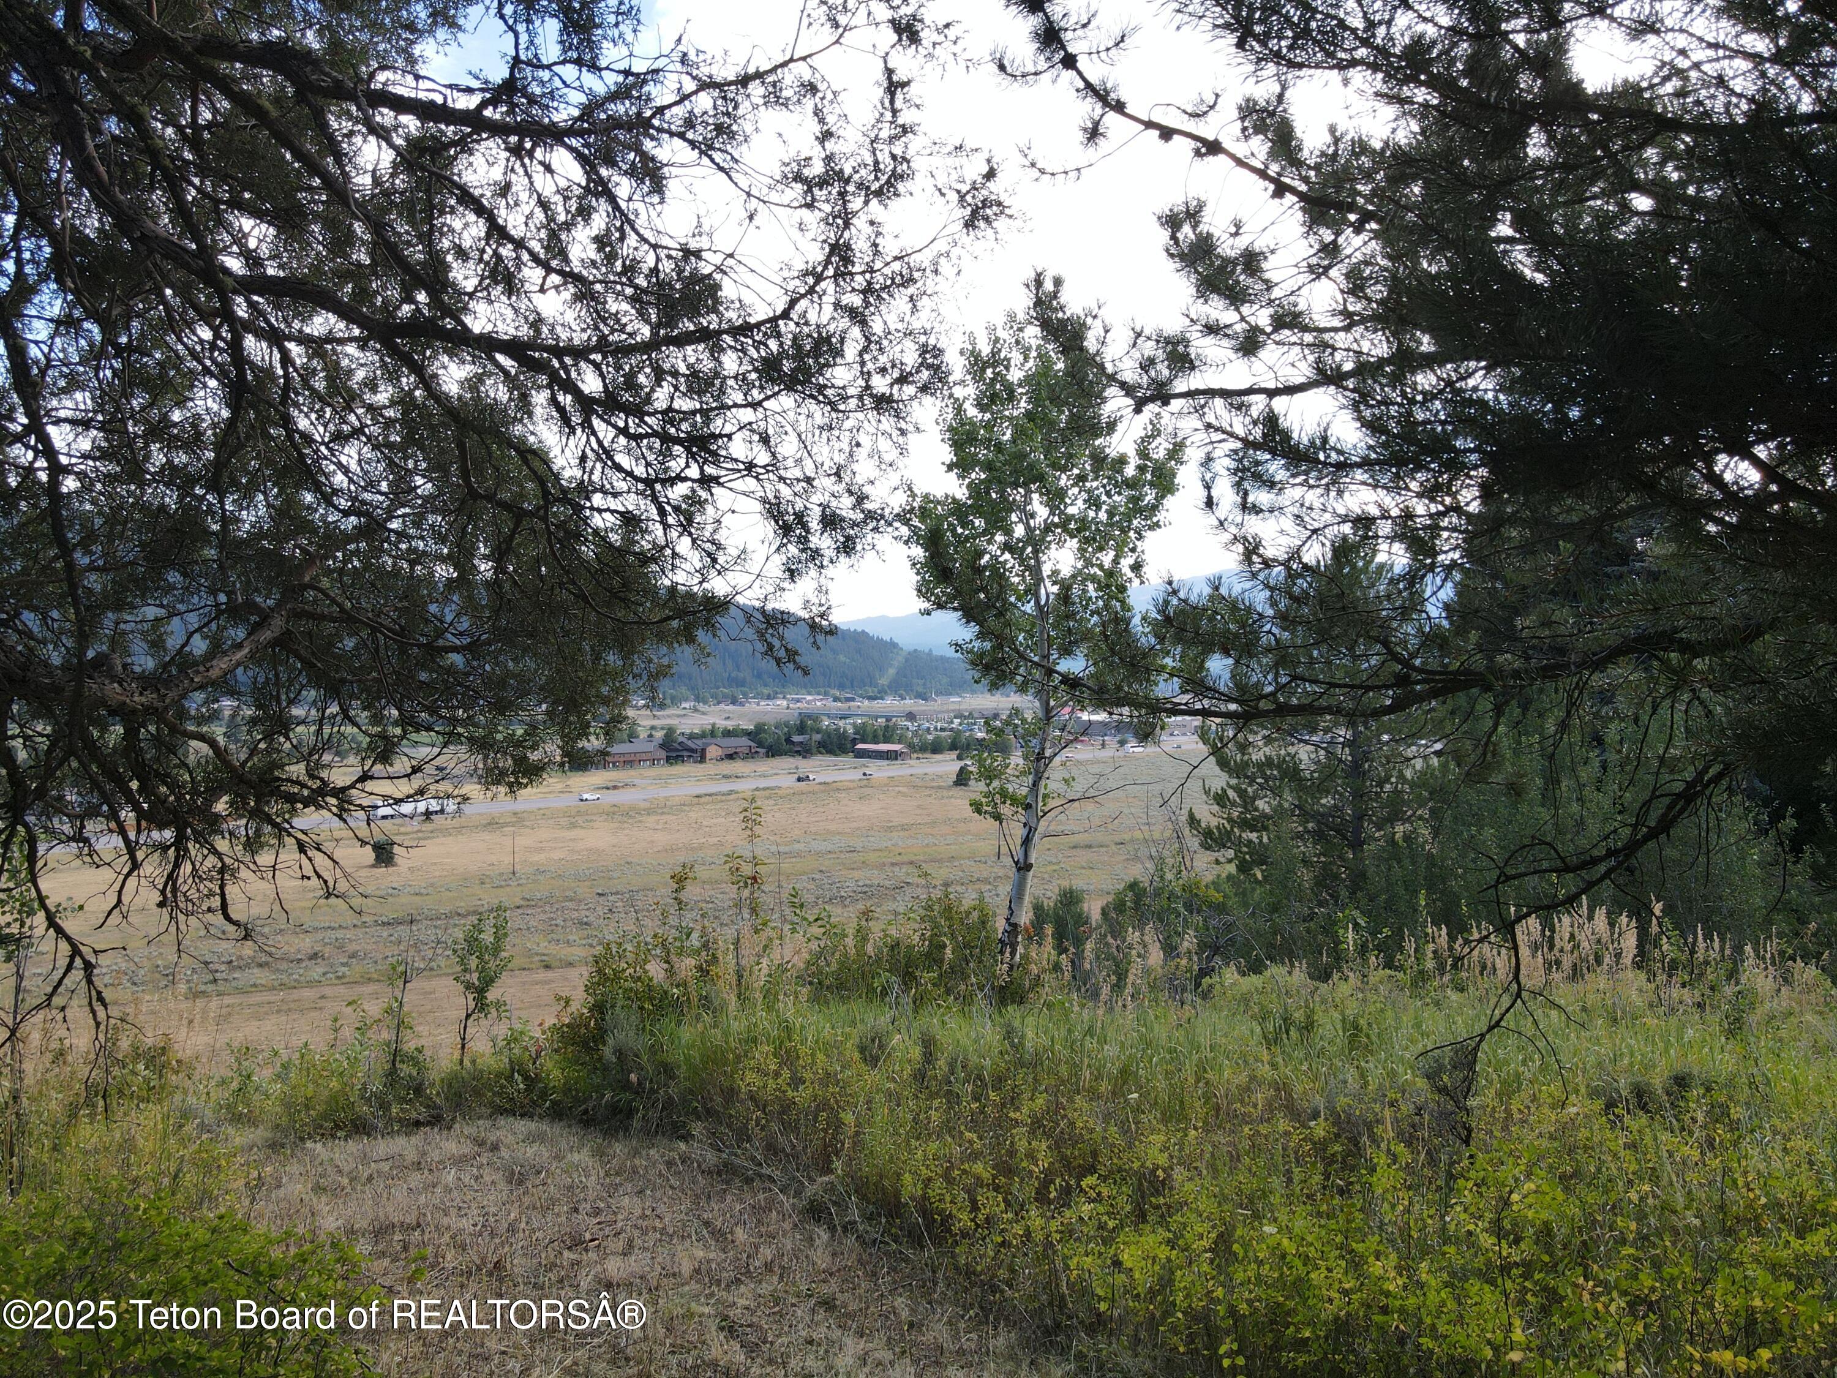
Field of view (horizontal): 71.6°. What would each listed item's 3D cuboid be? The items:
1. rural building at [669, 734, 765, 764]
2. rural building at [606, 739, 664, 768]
[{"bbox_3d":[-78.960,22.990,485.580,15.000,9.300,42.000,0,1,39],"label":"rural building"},{"bbox_3d":[-104.500,23.700,457.050,12.000,8.300,25.500,0,1,39],"label":"rural building"}]

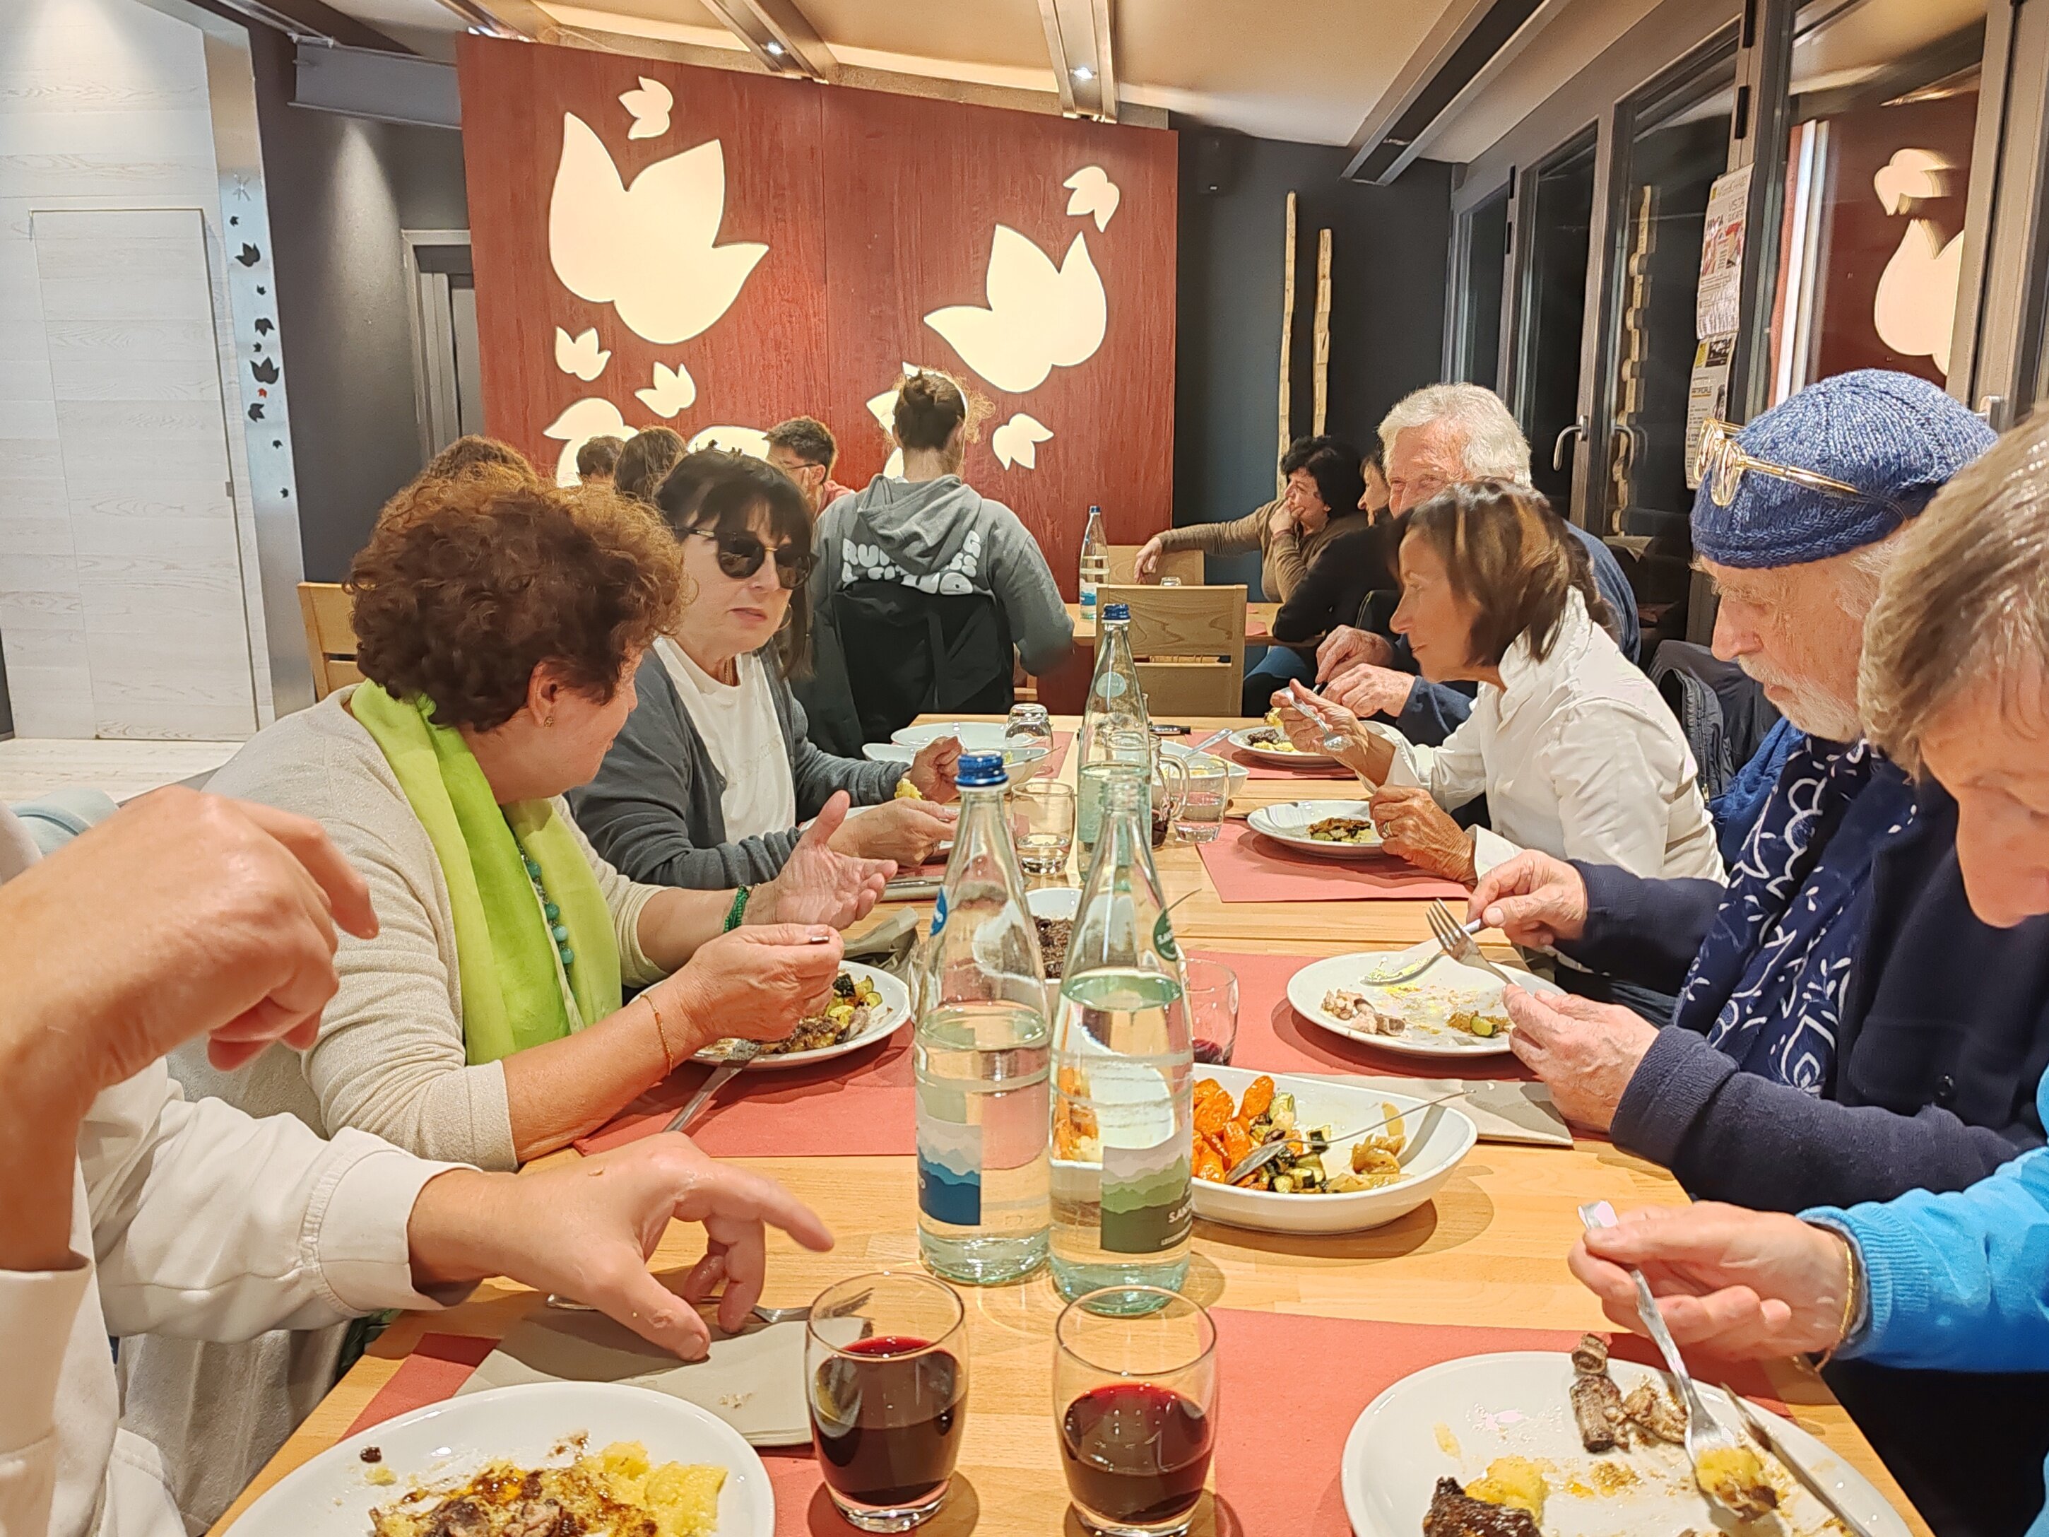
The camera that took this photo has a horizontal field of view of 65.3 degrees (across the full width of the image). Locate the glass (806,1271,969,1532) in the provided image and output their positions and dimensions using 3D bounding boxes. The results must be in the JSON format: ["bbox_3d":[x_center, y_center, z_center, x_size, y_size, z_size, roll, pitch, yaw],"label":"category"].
[{"bbox_3d":[-0.065,0.303,0.760,0.077,0.097,0.077,1,12,4],"label":"glass"}]

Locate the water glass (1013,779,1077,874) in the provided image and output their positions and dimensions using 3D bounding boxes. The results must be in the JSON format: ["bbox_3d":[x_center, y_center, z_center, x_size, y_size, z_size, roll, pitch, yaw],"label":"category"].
[{"bbox_3d":[0.023,0.074,1.912,0.078,0.096,0.078,1,11,4],"label":"water glass"}]

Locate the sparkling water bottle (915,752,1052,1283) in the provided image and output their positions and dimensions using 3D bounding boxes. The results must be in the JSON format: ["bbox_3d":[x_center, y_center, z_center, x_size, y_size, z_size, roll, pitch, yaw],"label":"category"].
[{"bbox_3d":[-0.025,0.148,0.968,0.083,0.316,0.083,1,12,4],"label":"sparkling water bottle"}]

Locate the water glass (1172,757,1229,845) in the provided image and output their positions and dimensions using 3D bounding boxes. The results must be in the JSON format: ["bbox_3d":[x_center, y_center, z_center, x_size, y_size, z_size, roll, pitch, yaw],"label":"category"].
[{"bbox_3d":[0.225,0.043,2.062,0.078,0.096,0.078,1,11,4],"label":"water glass"}]

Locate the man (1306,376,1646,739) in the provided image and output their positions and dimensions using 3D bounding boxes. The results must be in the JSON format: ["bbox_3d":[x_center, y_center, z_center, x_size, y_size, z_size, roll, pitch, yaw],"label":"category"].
[{"bbox_3d":[0.739,0.052,2.642,0.600,1.345,0.520,-1,11,-1],"label":"man"}]

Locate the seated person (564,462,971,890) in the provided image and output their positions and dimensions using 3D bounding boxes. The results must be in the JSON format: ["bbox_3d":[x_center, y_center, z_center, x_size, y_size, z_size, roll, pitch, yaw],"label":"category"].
[{"bbox_3d":[-0.364,0.231,2.001,0.680,1.240,0.490,4,13,22],"label":"seated person"}]

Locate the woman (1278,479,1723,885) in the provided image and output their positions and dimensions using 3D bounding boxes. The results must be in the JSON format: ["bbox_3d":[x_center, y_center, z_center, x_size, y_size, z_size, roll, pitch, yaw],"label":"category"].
[{"bbox_3d":[0.622,0.235,2.074,0.620,1.210,0.500,1,11,4],"label":"woman"}]

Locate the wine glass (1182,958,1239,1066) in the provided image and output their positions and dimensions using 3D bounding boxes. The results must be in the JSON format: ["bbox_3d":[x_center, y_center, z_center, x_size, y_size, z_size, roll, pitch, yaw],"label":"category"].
[{"bbox_3d":[0.128,0.207,1.245,0.078,0.096,0.078,1,11,4],"label":"wine glass"}]

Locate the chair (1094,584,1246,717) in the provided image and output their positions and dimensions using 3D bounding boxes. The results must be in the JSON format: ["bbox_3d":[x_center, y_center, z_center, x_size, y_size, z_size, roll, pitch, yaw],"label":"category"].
[{"bbox_3d":[0.393,-0.059,4.336,0.410,0.900,0.490,1,11,4],"label":"chair"}]

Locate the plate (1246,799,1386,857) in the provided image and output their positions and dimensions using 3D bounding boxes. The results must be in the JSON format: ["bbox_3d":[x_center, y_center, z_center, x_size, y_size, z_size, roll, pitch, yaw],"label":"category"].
[{"bbox_3d":[0.409,0.080,2.003,0.257,0.027,0.257,1,12,4],"label":"plate"}]

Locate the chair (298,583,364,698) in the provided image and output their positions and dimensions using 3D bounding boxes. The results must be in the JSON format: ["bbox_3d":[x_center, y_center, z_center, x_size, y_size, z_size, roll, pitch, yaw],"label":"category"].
[{"bbox_3d":[-1.661,-0.082,4.426,0.410,0.890,0.480,1,12,8],"label":"chair"}]

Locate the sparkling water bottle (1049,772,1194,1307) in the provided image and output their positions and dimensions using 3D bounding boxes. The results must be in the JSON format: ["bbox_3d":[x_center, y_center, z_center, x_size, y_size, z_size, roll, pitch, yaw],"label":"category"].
[{"bbox_3d":[0.059,0.157,0.942,0.087,0.314,0.087,1,11,4],"label":"sparkling water bottle"}]

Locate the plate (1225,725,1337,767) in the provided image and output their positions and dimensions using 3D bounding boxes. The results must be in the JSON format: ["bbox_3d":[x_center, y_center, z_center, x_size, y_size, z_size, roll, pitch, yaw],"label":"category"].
[{"bbox_3d":[0.453,-0.032,2.546,0.257,0.027,0.257,1,12,4],"label":"plate"}]

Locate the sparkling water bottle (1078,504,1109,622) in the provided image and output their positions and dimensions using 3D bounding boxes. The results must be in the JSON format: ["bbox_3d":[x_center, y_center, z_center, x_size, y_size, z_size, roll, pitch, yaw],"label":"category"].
[{"bbox_3d":[0.199,-0.581,4.507,0.083,0.316,0.083,1,12,4],"label":"sparkling water bottle"}]

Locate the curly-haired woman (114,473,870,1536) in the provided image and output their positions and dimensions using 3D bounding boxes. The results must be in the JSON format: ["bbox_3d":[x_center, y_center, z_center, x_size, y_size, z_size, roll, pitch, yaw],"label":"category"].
[{"bbox_3d":[-0.429,0.365,1.363,0.620,1.220,0.500,2,12,10],"label":"curly-haired woman"}]

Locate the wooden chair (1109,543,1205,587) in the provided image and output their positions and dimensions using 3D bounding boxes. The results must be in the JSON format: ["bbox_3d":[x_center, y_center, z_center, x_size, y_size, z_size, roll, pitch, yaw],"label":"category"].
[{"bbox_3d":[0.405,-0.267,5.269,0.410,0.890,0.480,1,12,4],"label":"wooden chair"}]

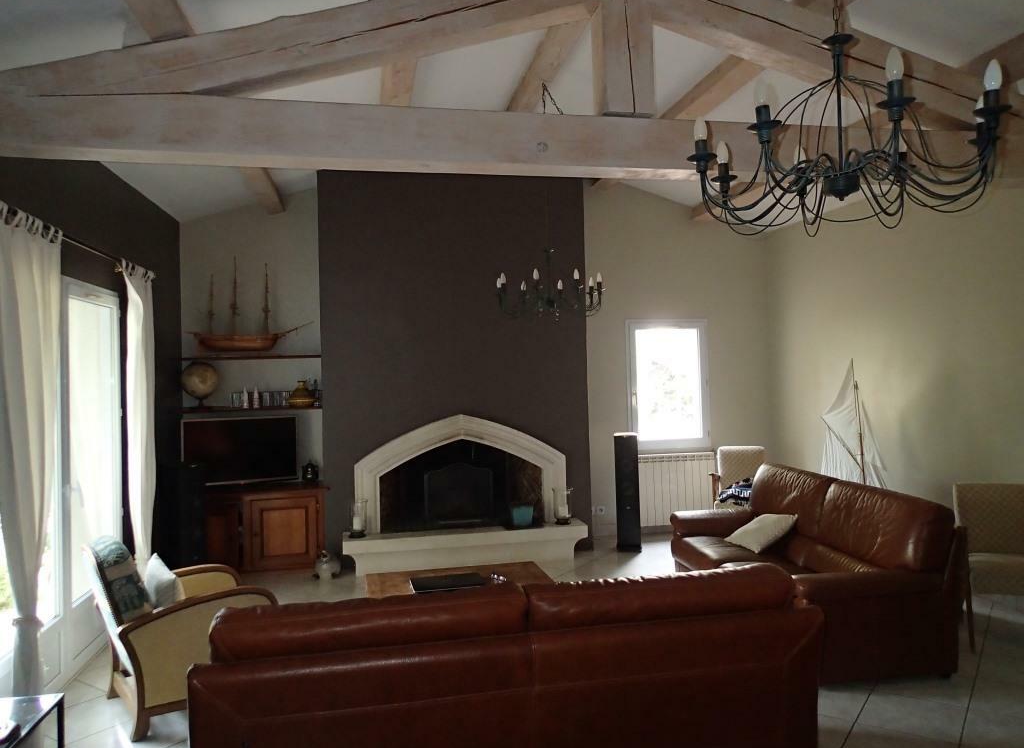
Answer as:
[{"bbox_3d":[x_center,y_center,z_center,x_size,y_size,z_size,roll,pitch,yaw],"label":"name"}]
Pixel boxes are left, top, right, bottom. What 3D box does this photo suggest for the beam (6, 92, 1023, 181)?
[{"bbox_3d":[0.528,-1.085,3.582,5.600,0.235,0.215,-1,1,-11],"label":"beam"}]

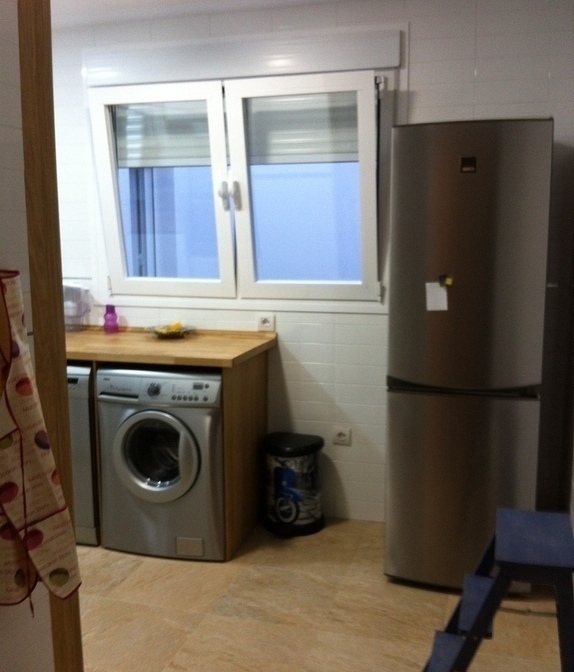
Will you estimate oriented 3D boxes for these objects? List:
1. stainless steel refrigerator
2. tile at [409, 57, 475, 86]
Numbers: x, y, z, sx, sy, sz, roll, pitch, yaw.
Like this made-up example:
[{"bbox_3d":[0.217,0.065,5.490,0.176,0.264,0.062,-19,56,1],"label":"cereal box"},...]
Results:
[{"bbox_3d":[0.766,0.086,3.284,0.588,1.861,0.630,2,11,16],"label":"stainless steel refrigerator"},{"bbox_3d":[0.678,-1.160,3.421,0.300,0.100,0.010,2,11,16],"label":"tile"}]

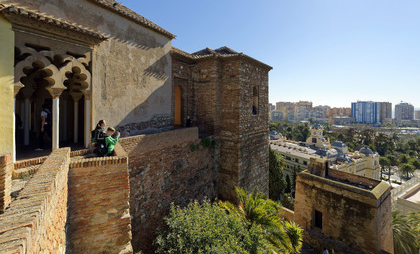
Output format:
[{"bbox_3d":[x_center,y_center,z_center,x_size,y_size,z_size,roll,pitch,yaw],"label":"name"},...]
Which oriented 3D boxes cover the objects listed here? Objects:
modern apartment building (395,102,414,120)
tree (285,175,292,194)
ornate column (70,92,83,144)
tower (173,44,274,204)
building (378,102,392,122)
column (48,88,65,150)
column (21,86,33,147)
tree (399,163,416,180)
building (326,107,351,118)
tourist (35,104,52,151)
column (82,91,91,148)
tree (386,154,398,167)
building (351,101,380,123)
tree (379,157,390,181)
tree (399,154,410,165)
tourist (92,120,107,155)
[{"bbox_3d":[510.471,-36.743,490.000,24.000,48.000,32.000,-3,4,-44],"label":"modern apartment building"},{"bbox_3d":[26.489,19.572,63.000,2.600,6.600,2.600,2,3,34],"label":"tree"},{"bbox_3d":[-5.720,-0.407,8.000,0.370,2.200,0.370,2,3,34],"label":"ornate column"},{"bbox_3d":[1.360,-0.500,13.400,4.000,10.300,4.900,2,4,34],"label":"tower"},{"bbox_3d":[404.205,-33.396,430.000,27.000,50.000,25.000,2,3,37],"label":"building"},{"bbox_3d":[-5.180,-0.226,6.300,0.380,2.200,0.380,2,3,34],"label":"column"},{"bbox_3d":[-7.322,-0.419,7.450,0.360,2.300,0.360,2,4,33],"label":"column"},{"bbox_3d":[98.909,22.286,93.500,6.300,8.000,6.300,-3,4,-44],"label":"tree"},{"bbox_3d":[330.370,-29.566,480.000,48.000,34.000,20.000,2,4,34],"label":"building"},{"bbox_3d":[-6.072,-0.018,6.850,0.550,1.720,0.500,-1,3,-22],"label":"tourist"},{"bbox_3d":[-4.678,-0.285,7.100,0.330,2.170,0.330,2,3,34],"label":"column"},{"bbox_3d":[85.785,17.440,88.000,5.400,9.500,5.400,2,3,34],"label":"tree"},{"bbox_3d":[391.457,-35.244,470.000,46.000,53.000,25.000,2,4,40],"label":"building"},{"bbox_3d":[83.184,20.260,89.000,4.500,11.500,4.500,3,4,43],"label":"tree"},{"bbox_3d":[111.470,19.772,107.000,5.000,9.500,5.000,-3,4,-44],"label":"tree"},{"bbox_3d":[-3.305,0.615,5.600,0.500,1.650,0.500,-1,3,-25],"label":"tourist"}]

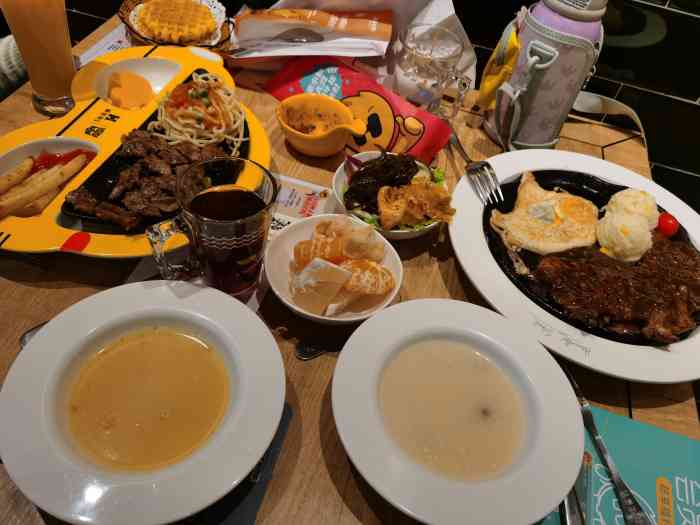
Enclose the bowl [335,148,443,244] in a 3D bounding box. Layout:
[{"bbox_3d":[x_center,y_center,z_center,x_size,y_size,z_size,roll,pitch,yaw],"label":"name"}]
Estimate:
[{"bbox_3d":[0.039,-0.060,0.578,0.121,0.045,0.121,6,49,-7],"label":"bowl"}]

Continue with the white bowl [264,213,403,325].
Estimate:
[{"bbox_3d":[-0.017,0.015,0.502,0.123,0.045,0.123,6,49,-7],"label":"white bowl"}]

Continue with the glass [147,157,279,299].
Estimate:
[{"bbox_3d":[-0.116,-0.020,0.469,0.103,0.110,0.078,-16,55,-23],"label":"glass"}]

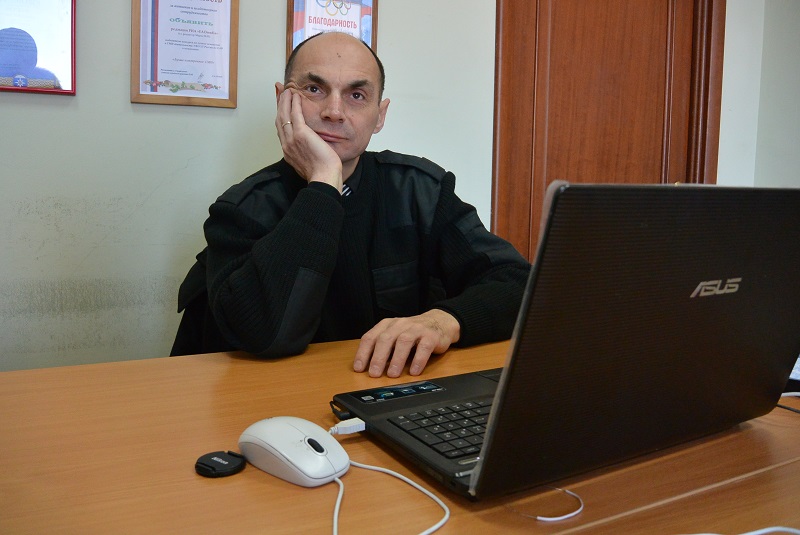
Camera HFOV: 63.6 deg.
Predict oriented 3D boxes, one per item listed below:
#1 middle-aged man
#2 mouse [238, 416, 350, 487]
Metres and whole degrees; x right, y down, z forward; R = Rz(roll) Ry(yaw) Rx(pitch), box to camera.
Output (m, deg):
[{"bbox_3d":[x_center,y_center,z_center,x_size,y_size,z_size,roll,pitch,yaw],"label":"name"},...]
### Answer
[{"bbox_3d":[-0.071,0.228,1.159,0.610,1.230,0.690,-2,8,-17],"label":"middle-aged man"},{"bbox_3d":[-0.096,0.155,0.582,0.113,0.038,0.062,7,10,41],"label":"mouse"}]

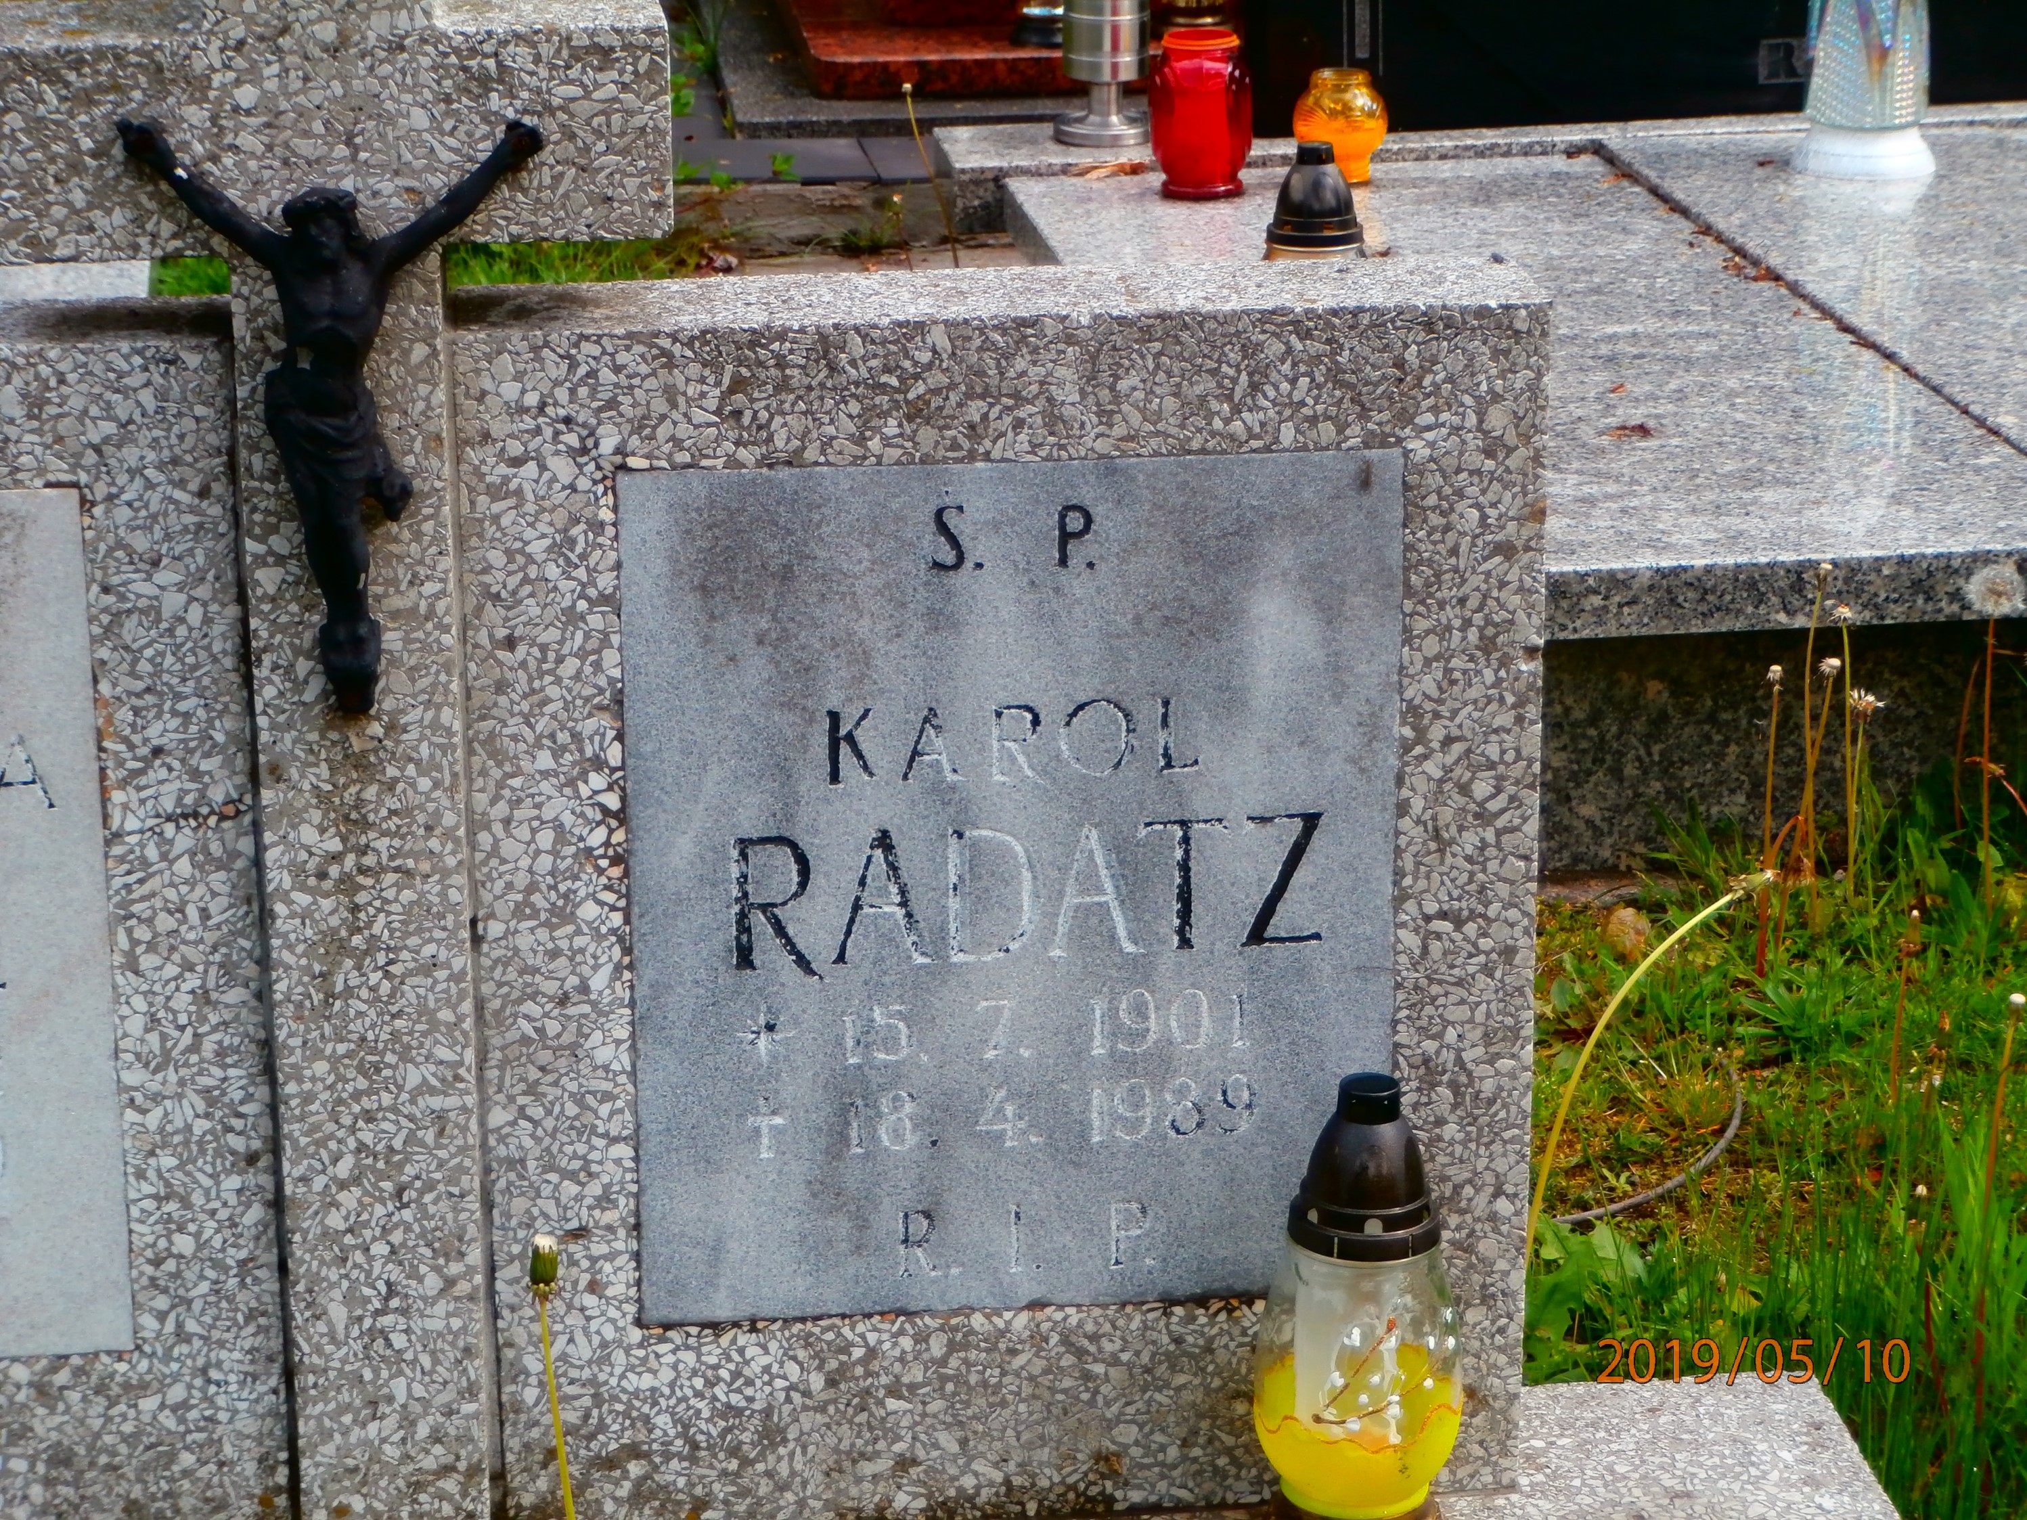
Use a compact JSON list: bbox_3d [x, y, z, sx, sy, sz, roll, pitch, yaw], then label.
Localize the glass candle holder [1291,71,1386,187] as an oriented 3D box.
[{"bbox_3d":[0.325,-0.633,5.030,0.095,0.109,0.095,-3,18,-7],"label":"glass candle holder"}]

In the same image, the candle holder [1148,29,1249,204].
[{"bbox_3d":[0.185,-0.640,4.980,0.102,0.157,0.102,0,17,0],"label":"candle holder"}]

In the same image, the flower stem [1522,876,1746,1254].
[{"bbox_3d":[0.363,0.187,2.930,0.130,0.245,0.040,-2,17,-5],"label":"flower stem"}]

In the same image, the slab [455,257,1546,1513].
[{"bbox_3d":[-0.005,0.077,2.704,0.559,0.663,0.103,-2,17,-5],"label":"slab"}]

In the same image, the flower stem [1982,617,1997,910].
[{"bbox_3d":[0.701,0.002,3.620,0.009,0.216,0.009,-3,18,-7],"label":"flower stem"}]

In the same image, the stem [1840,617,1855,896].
[{"bbox_3d":[0.610,-0.001,3.680,0.009,0.205,0.009,-3,18,-7],"label":"stem"}]

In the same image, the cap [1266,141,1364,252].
[{"bbox_3d":[0.247,-0.462,4.130,0.081,0.080,0.081,0,17,0],"label":"cap"}]

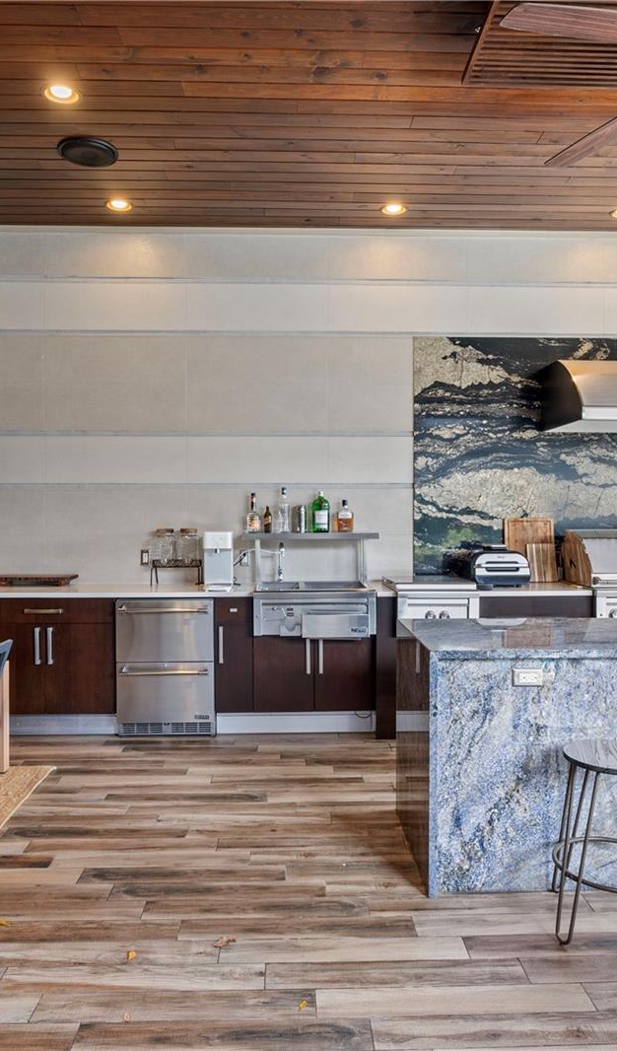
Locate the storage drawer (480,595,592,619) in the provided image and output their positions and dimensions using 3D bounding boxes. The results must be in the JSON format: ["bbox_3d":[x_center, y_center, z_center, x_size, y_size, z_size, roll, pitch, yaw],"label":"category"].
[{"bbox_3d":[1.435,0.546,4.958,0.733,0.198,0.480,0,1,-2],"label":"storage drawer"}]

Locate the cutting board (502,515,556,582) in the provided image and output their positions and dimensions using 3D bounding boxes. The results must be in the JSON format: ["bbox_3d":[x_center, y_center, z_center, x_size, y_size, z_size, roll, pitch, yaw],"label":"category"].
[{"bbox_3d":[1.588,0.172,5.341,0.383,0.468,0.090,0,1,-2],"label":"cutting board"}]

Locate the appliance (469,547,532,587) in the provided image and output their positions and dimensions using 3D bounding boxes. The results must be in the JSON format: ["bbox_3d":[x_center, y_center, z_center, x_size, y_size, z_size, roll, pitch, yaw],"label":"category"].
[{"bbox_3d":[1.261,0.278,5.048,0.365,0.268,0.380,0,1,-2],"label":"appliance"}]

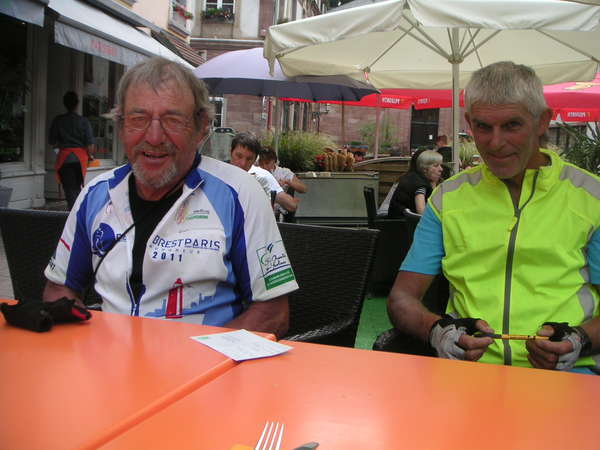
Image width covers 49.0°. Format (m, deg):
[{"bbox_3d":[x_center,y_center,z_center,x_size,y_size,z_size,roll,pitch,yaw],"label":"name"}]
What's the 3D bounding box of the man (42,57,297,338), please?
[{"bbox_3d":[-0.319,0.278,1.230,0.580,1.240,0.760,4,5,15],"label":"man"}]

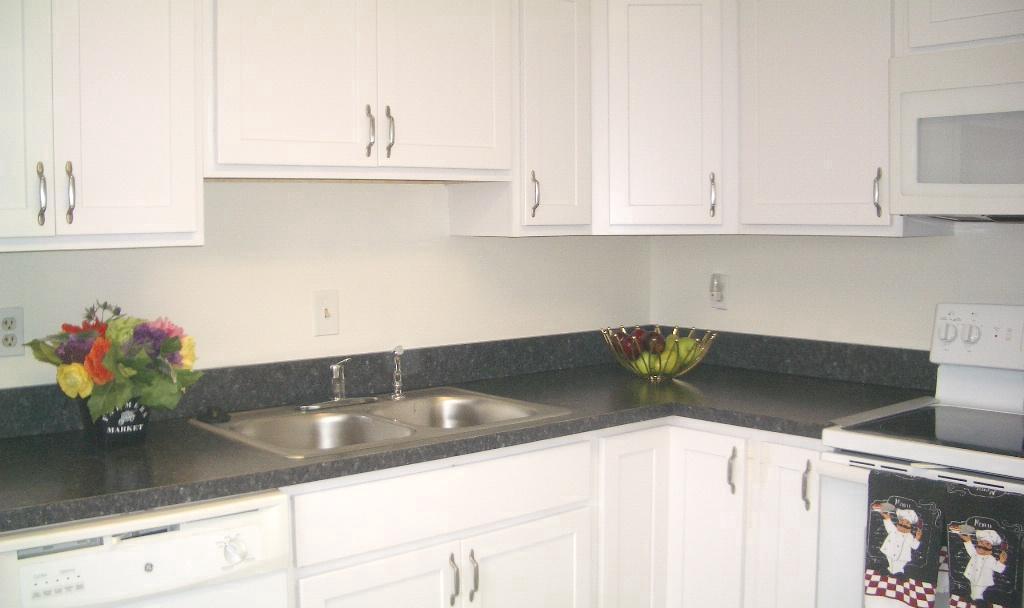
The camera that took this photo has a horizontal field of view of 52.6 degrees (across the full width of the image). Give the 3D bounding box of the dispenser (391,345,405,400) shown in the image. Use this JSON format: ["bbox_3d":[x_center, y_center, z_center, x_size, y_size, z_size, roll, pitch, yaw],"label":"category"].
[{"bbox_3d":[-0.322,0.191,2.946,0.043,0.150,0.050,-4,6,-40],"label":"dispenser"}]

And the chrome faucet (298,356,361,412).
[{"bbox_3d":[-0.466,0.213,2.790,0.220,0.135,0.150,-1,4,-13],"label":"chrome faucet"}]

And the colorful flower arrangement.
[{"bbox_3d":[-0.896,0.126,2.325,0.365,0.250,0.300,-4,6,-40],"label":"colorful flower arrangement"}]

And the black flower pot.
[{"bbox_3d":[-0.899,0.256,2.335,0.150,0.114,0.145,-4,6,-40],"label":"black flower pot"}]

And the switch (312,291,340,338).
[{"bbox_3d":[-0.514,0.026,2.897,0.073,0.120,0.014,-4,6,-40],"label":"switch"}]

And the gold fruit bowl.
[{"bbox_3d":[0.460,0.166,3.249,0.355,0.150,0.355,0,4,0],"label":"gold fruit bowl"}]

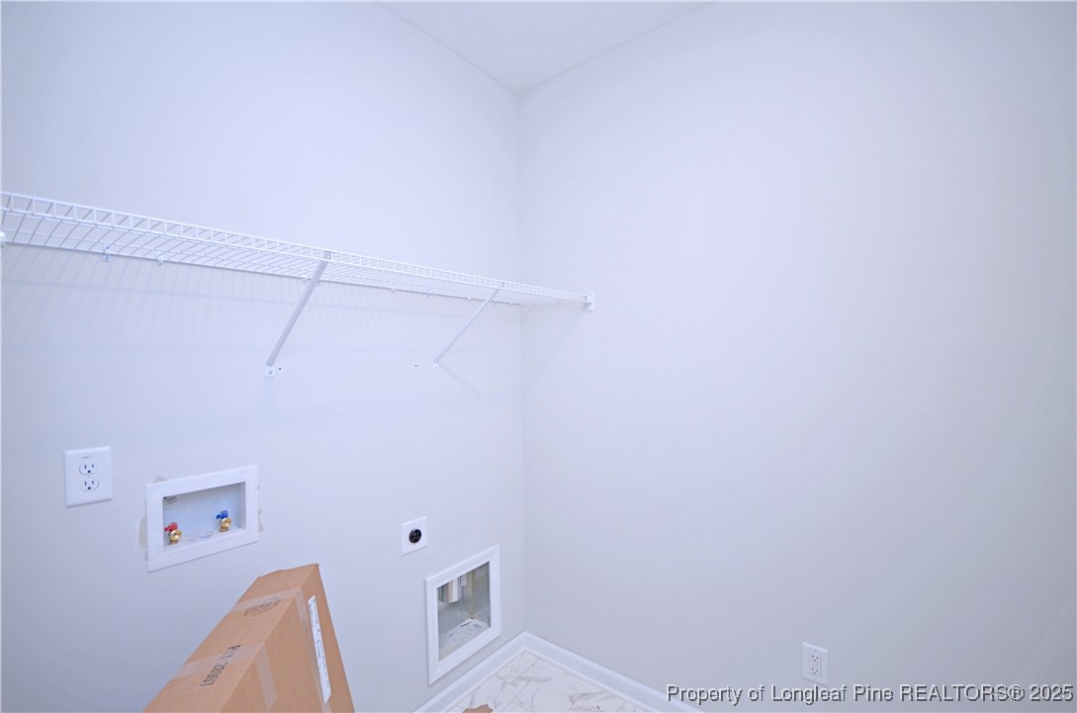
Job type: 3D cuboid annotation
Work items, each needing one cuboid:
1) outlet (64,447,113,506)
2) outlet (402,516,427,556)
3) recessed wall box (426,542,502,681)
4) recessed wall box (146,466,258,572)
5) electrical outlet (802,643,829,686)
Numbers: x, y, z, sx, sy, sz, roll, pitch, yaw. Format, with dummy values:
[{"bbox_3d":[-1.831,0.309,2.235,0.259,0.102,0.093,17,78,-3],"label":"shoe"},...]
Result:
[{"bbox_3d":[-1.032,0.276,1.030,0.008,0.125,0.077,0,0,39],"label":"outlet"},{"bbox_3d":[-0.470,0.690,1.721,0.010,0.117,0.115,0,0,39],"label":"outlet"},{"bbox_3d":[-0.347,1.089,1.959,0.120,0.425,0.415,0,0,39],"label":"recessed wall box"},{"bbox_3d":[-0.925,0.429,1.234,0.095,0.220,0.245,0,0,39],"label":"recessed wall box"},{"bbox_3d":[0.891,0.996,1.443,0.071,0.116,0.008,0,0,39],"label":"electrical outlet"}]

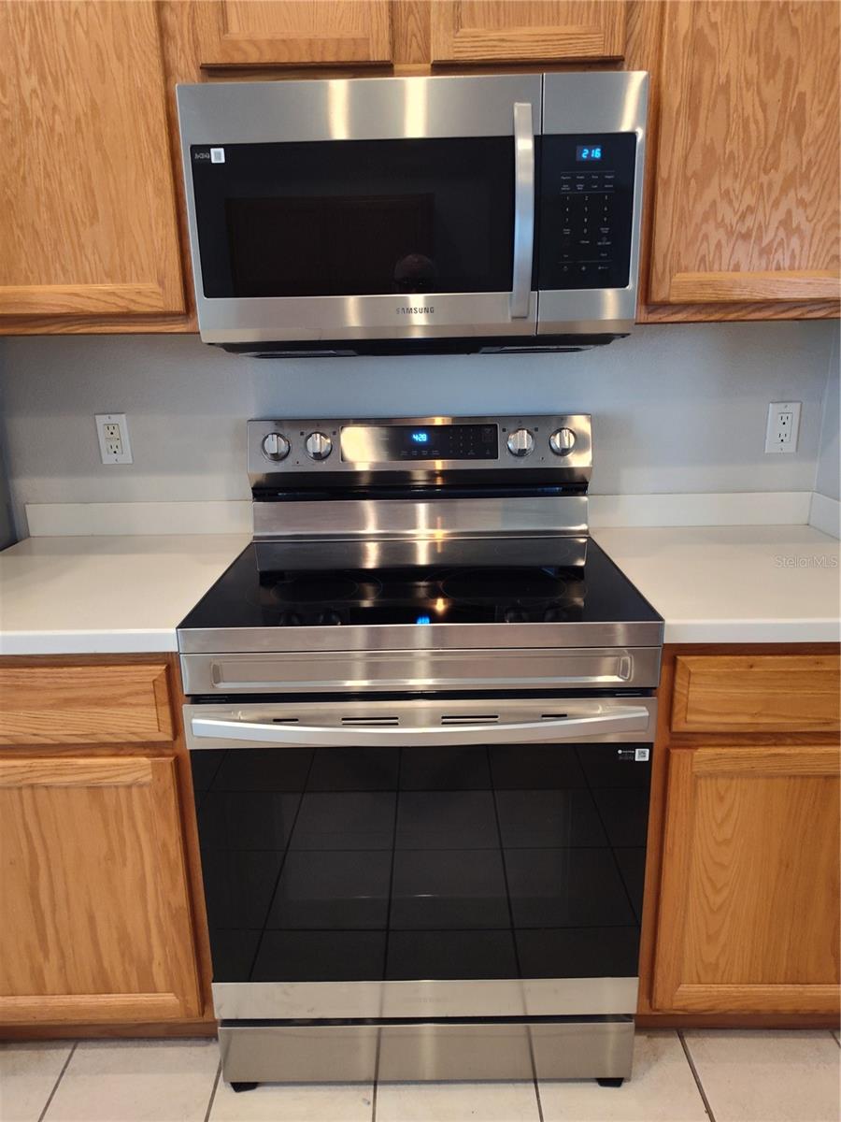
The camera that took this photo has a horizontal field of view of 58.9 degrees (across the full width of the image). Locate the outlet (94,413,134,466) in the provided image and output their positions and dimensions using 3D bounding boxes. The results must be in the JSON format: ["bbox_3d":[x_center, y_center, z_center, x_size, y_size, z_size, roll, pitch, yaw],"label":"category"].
[{"bbox_3d":[-0.708,-0.281,1.723,0.071,0.115,0.009,-1,16,1],"label":"outlet"}]

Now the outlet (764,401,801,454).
[{"bbox_3d":[0.831,-0.304,1.707,0.071,0.115,0.009,-1,16,1],"label":"outlet"}]

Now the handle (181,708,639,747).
[{"bbox_3d":[0.001,0.261,1.157,0.720,0.033,0.055,-1,16,1],"label":"handle"}]

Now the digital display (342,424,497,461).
[{"bbox_3d":[-0.002,-0.260,1.645,0.342,0.081,0.015,-1,-1,1],"label":"digital display"}]

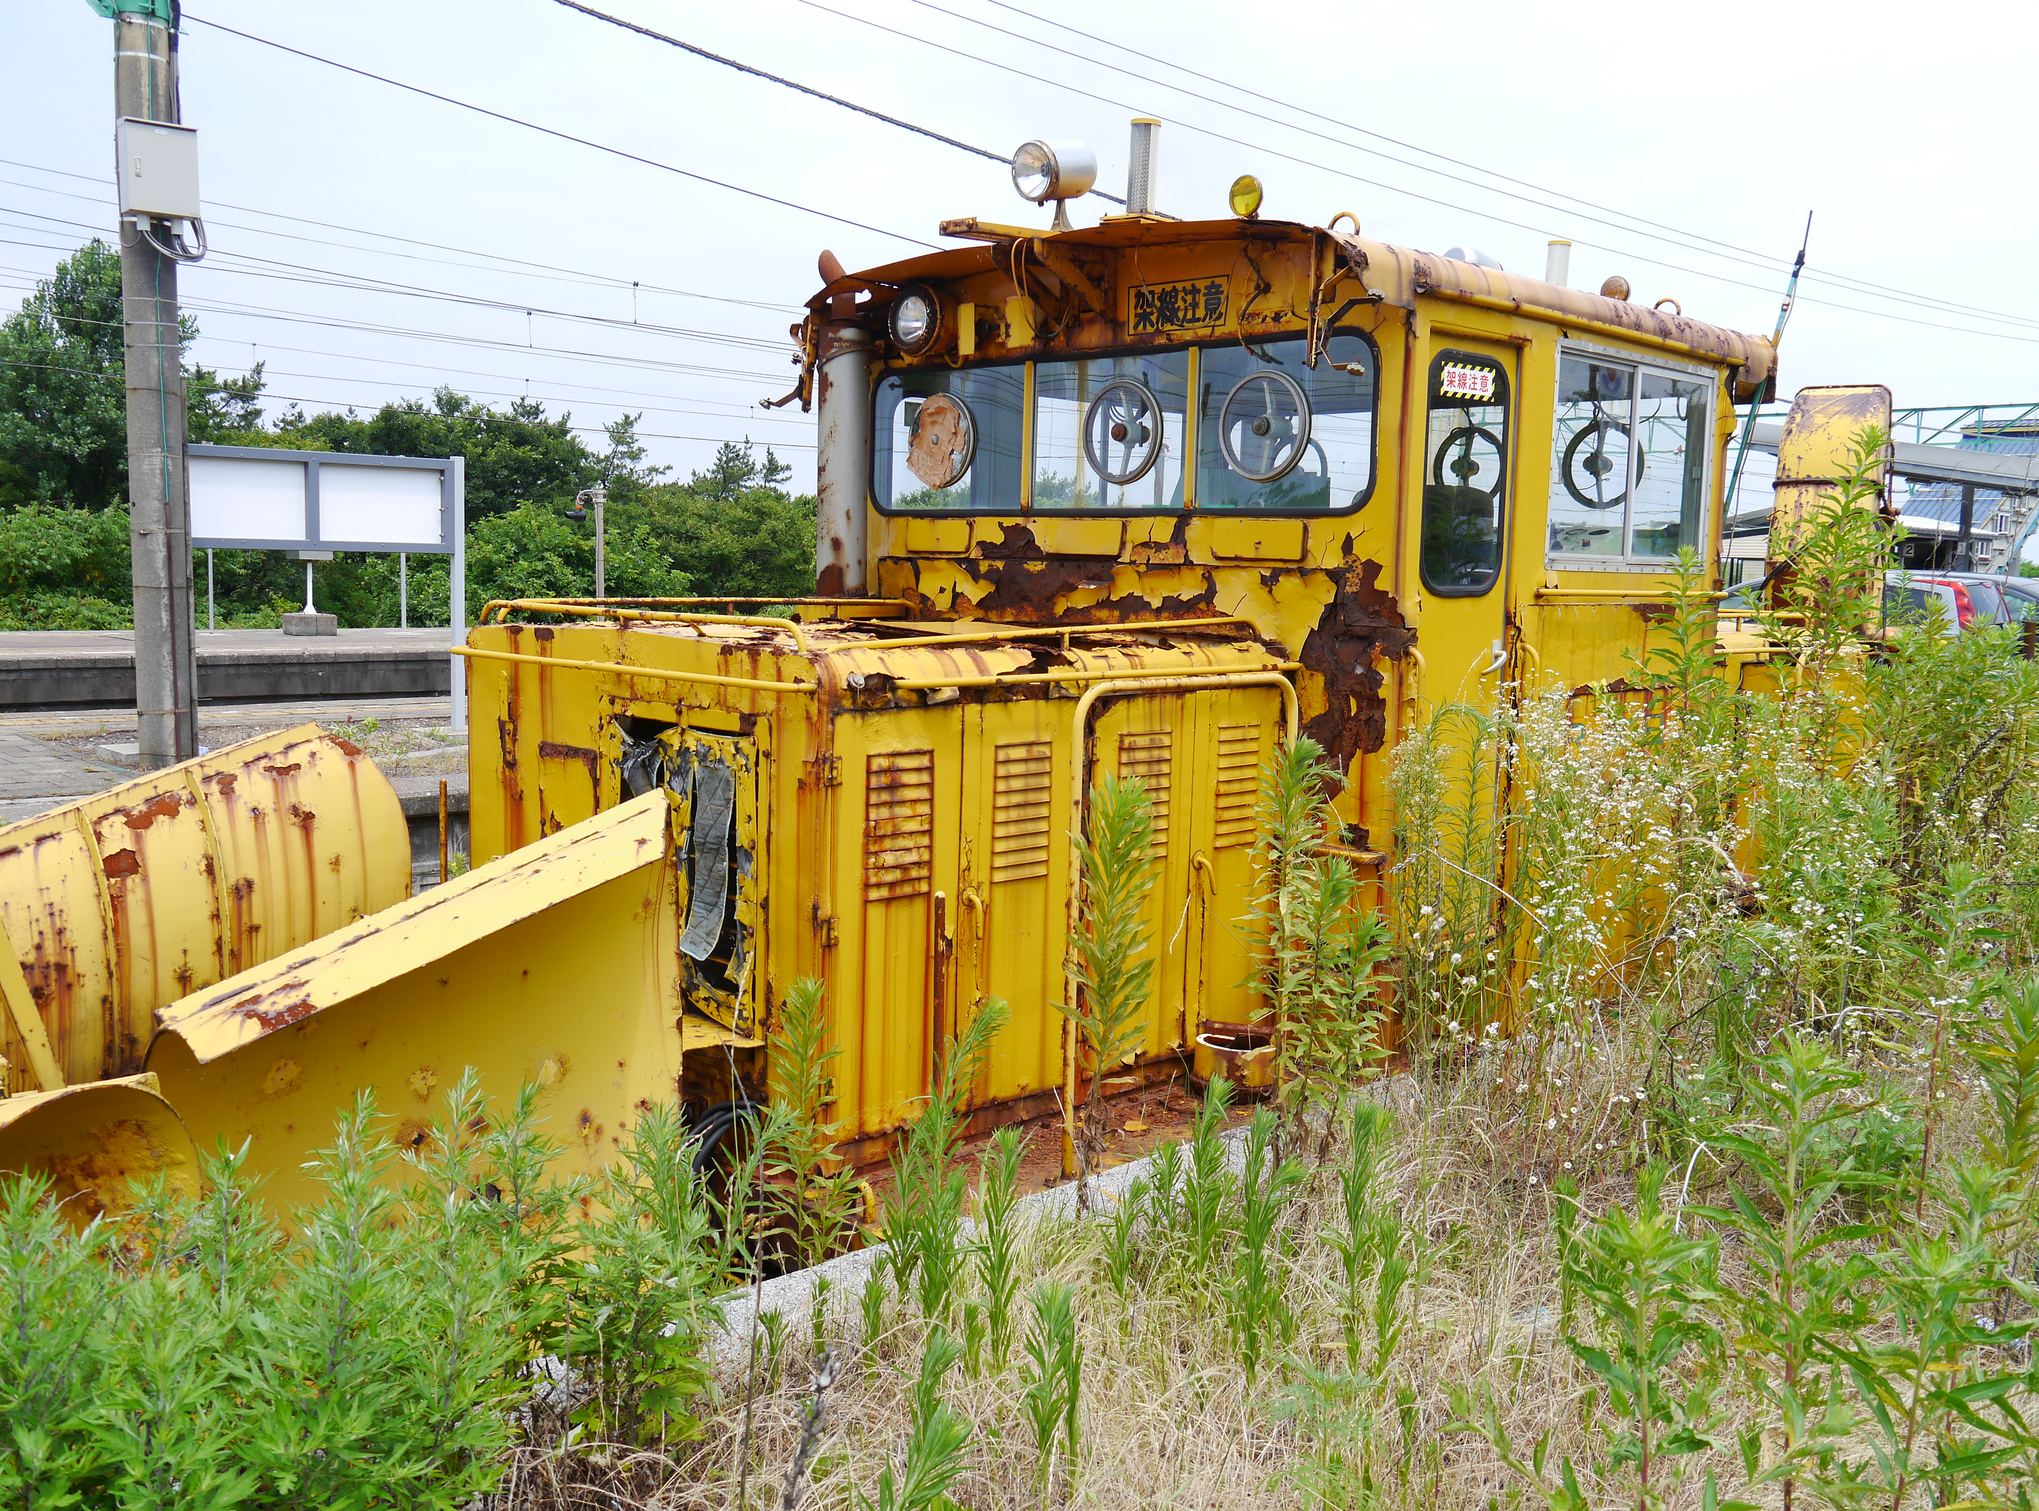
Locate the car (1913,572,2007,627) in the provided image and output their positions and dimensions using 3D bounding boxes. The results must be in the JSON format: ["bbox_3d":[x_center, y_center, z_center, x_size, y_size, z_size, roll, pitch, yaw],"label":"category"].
[{"bbox_3d":[9.930,-1.490,21.920,3.900,1.600,1.660,7,9,41],"label":"car"}]

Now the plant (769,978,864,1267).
[{"bbox_3d":[-0.438,0.814,3.808,0.208,0.694,0.208,1,7,-6],"label":"plant"}]

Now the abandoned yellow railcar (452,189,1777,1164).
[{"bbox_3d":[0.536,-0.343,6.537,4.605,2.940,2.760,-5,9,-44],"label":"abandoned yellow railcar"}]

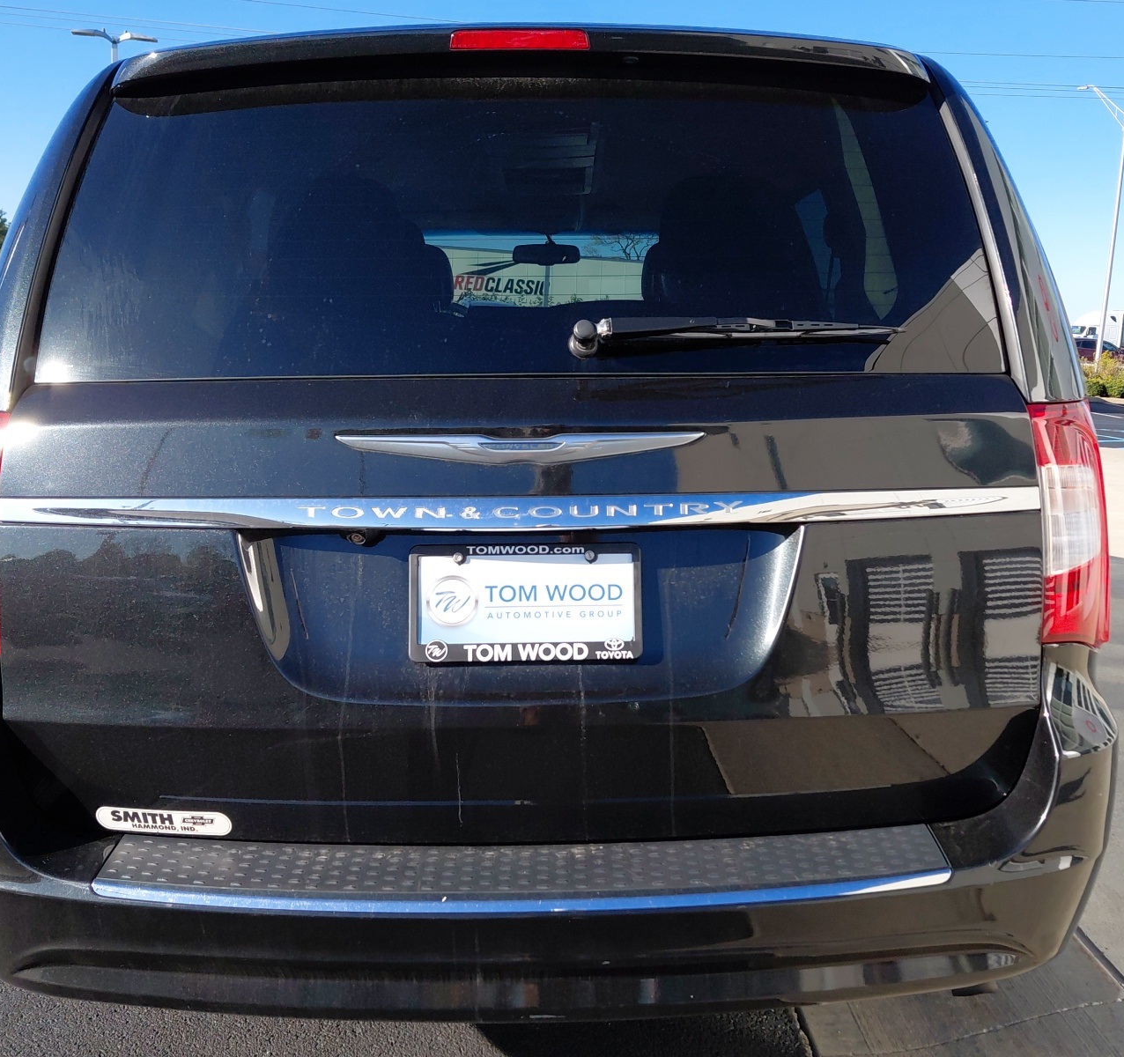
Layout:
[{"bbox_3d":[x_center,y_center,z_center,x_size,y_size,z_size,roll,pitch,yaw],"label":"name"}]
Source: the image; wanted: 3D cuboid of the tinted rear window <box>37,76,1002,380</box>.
[{"bbox_3d":[-0.056,-0.392,1.374,1.310,0.440,0.110,0,-11,-1],"label":"tinted rear window"}]

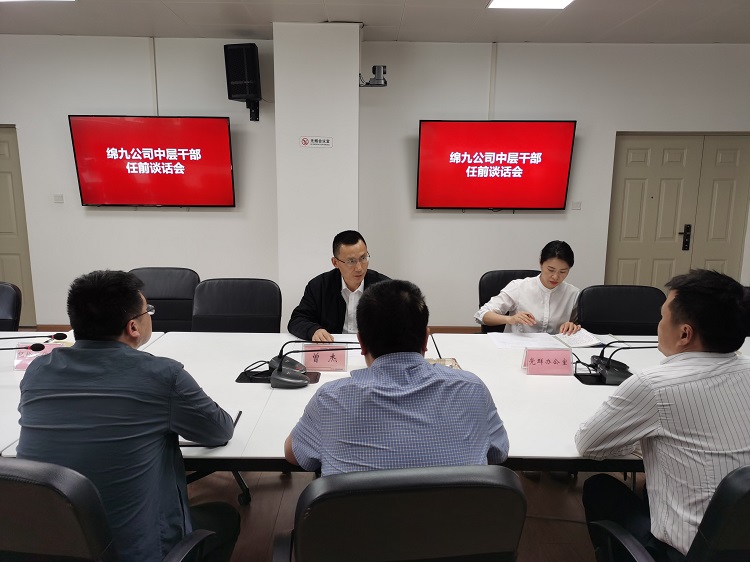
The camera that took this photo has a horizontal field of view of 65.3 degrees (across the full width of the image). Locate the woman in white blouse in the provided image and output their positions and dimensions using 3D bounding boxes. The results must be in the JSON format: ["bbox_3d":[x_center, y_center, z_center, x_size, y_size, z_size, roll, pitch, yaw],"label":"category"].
[{"bbox_3d":[0.880,0.418,3.338,0.580,1.250,0.680,1,11,3],"label":"woman in white blouse"}]

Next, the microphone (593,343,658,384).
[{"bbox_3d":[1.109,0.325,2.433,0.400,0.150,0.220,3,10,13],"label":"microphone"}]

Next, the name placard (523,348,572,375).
[{"bbox_3d":[0.734,0.337,2.480,0.192,0.104,0.095,0,10,-1],"label":"name placard"}]

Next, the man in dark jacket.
[{"bbox_3d":[-0.130,0.385,3.100,0.600,1.280,0.720,-1,10,-7],"label":"man in dark jacket"}]

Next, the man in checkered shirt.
[{"bbox_3d":[0.061,0.623,1.651,0.610,1.310,0.740,0,10,-1],"label":"man in checkered shirt"}]

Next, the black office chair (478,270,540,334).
[{"bbox_3d":[0.934,0.464,3.612,0.620,0.970,0.640,0,10,-1],"label":"black office chair"}]

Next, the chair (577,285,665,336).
[{"bbox_3d":[1.428,0.543,3.184,0.620,0.970,0.640,0,10,-1],"label":"chair"}]

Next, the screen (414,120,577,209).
[{"bbox_3d":[1.138,-1.087,5.560,1.452,0.832,0.070,0,21,0],"label":"screen"}]

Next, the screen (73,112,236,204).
[{"bbox_3d":[-2.068,-1.108,5.485,1.452,0.832,0.070,0,19,-1],"label":"screen"}]

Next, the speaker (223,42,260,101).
[{"bbox_3d":[-1.172,-1.856,5.197,0.270,0.485,0.250,1,21,2],"label":"speaker"}]

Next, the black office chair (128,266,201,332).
[{"bbox_3d":[-1.382,0.434,3.654,0.620,0.970,0.640,0,10,-2],"label":"black office chair"}]

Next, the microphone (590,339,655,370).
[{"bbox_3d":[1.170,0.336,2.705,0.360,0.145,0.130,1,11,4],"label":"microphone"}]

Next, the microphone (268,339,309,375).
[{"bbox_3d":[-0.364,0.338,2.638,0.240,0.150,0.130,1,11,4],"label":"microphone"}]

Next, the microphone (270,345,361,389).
[{"bbox_3d":[-0.242,0.365,2.488,0.420,0.155,0.130,1,11,4],"label":"microphone"}]

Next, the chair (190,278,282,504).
[{"bbox_3d":[-0.809,0.552,3.181,0.600,1.020,0.700,0,11,0],"label":"chair"}]

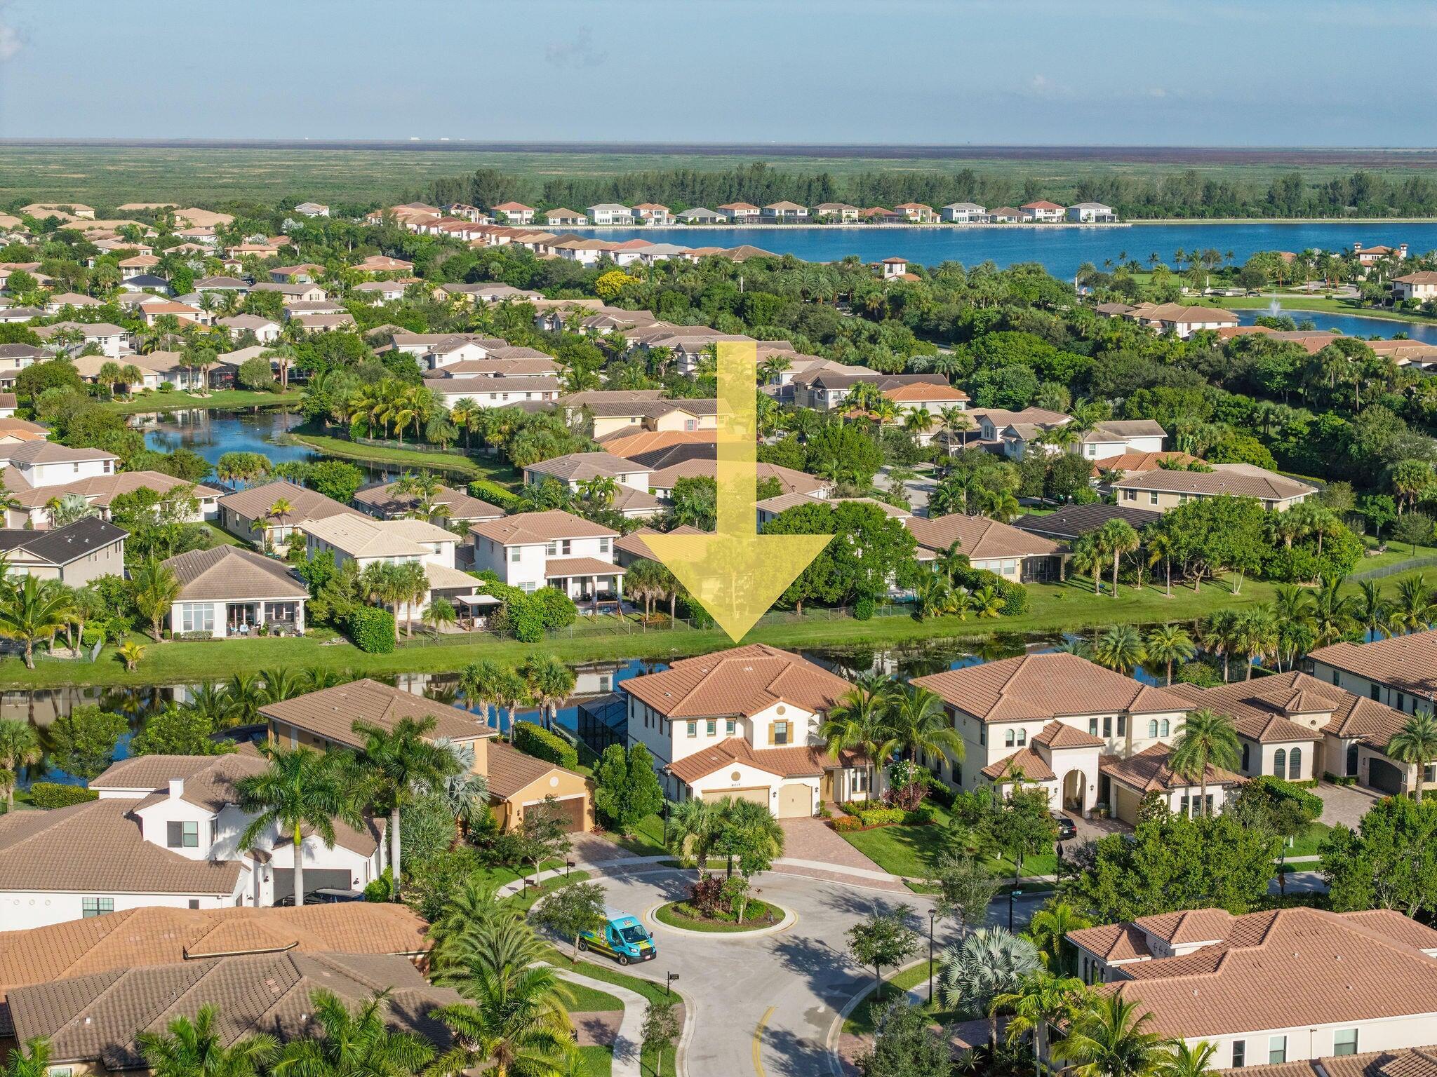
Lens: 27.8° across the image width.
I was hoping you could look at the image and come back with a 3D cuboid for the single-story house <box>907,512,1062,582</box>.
[{"bbox_3d":[28.501,0.460,329.050,13.300,6.000,27.000,-2,8,-20],"label":"single-story house"}]

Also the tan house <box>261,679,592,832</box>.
[{"bbox_3d":[-20.689,15.507,208.444,16.300,8.600,21.800,-5,10,-36],"label":"tan house"}]

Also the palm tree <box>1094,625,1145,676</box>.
[{"bbox_3d":[33.433,10.382,240.861,4.288,6.235,4.288,1,8,8],"label":"palm tree"}]

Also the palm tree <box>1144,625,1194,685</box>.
[{"bbox_3d":[37.947,10.253,243.424,4.239,5.831,4.239,2,8,9],"label":"palm tree"}]

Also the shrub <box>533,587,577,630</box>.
[{"bbox_3d":[-15.540,6.534,277.113,4.393,3.684,4.393,0,8,-3],"label":"shrub"}]

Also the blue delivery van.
[{"bbox_3d":[-6.190,23.720,173.900,2.100,2.600,5.900,-7,11,-42],"label":"blue delivery van"}]

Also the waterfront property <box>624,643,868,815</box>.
[{"bbox_3d":[2.166,13.347,211.730,16.507,9.127,24.081,-2,8,-17],"label":"waterfront property"}]

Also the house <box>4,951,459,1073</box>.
[{"bbox_3d":[-24.229,24.752,149.903,23.500,6.300,15.800,-2,8,-18],"label":"house"}]

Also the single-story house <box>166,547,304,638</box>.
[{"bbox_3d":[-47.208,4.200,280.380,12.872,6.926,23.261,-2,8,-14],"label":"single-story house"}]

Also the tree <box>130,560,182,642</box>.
[{"bbox_3d":[-54.070,5.910,279.090,4.960,7.920,4.960,0,8,0],"label":"tree"}]

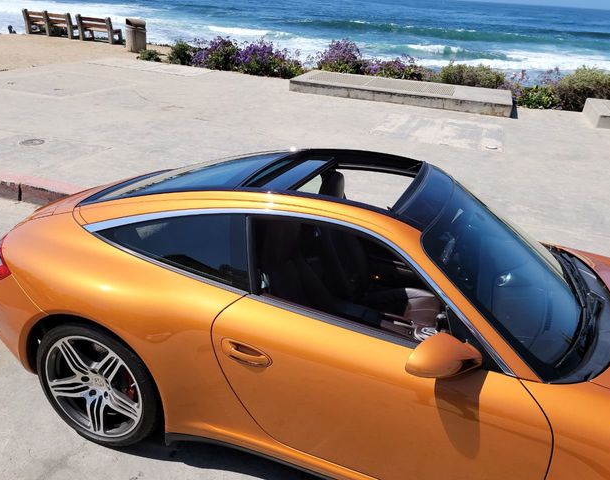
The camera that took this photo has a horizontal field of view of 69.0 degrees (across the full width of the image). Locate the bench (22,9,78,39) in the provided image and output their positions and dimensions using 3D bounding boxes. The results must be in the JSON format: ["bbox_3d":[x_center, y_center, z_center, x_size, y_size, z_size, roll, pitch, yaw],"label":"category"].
[{"bbox_3d":[-9.454,-8.117,16.671,2.140,0.830,0.660,13,31,17],"label":"bench"}]

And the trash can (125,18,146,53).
[{"bbox_3d":[-5.441,-6.555,14.218,0.530,0.960,0.530,3,29,-2],"label":"trash can"}]

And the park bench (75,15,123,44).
[{"bbox_3d":[-7.354,-7.569,15.935,1.460,0.830,0.660,13,31,17],"label":"park bench"}]

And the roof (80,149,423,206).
[{"bbox_3d":[-0.260,-0.306,2.354,1.600,0.350,1.020,13,24,16],"label":"roof"}]

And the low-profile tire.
[{"bbox_3d":[-0.886,0.608,2.045,0.660,0.660,0.290,13,21,16],"label":"low-profile tire"}]

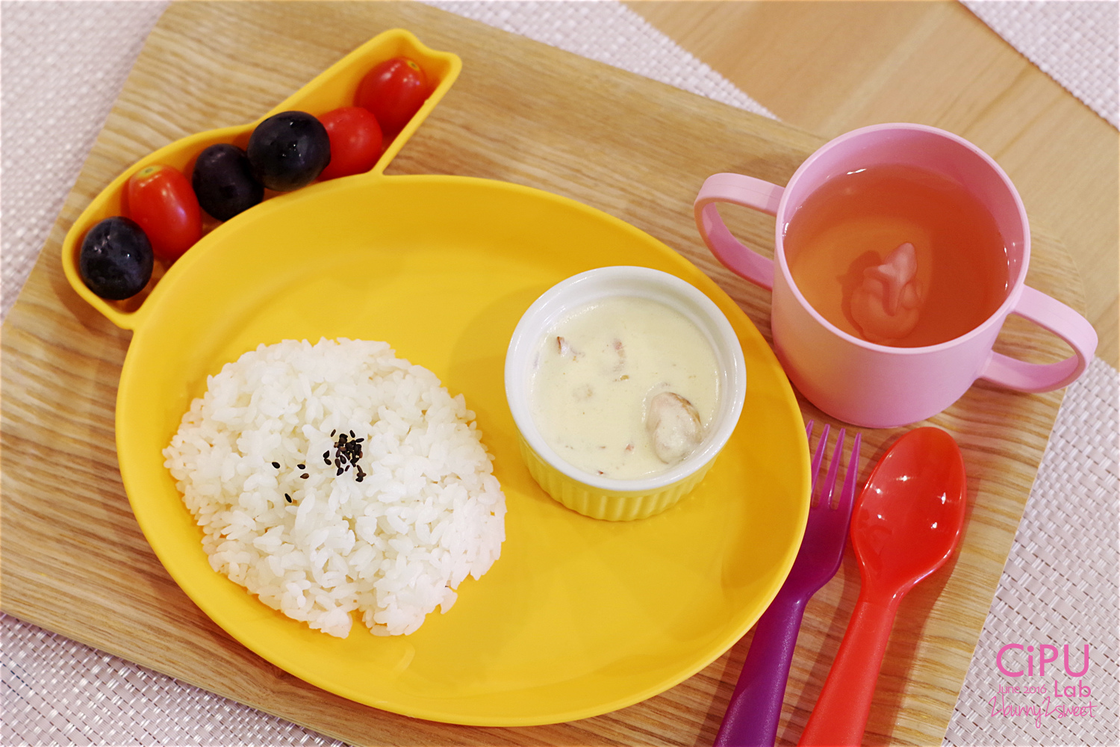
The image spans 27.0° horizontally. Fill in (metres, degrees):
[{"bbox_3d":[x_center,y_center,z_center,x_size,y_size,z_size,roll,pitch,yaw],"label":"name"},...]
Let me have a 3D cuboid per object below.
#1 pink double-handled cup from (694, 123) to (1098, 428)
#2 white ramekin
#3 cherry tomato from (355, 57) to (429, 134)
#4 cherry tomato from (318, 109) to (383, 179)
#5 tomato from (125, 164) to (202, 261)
[{"bbox_3d":[0.106,-0.028,0.748,0.134,0.073,0.078,23,71,10],"label":"pink double-handled cup"},{"bbox_3d":[0.021,0.007,0.751,0.076,0.038,0.076,0,69,1],"label":"white ramekin"},{"bbox_3d":[-0.058,-0.095,0.799,0.023,0.029,0.023,34,46,-1],"label":"cherry tomato"},{"bbox_3d":[-0.072,-0.078,0.795,0.024,0.024,0.024,0,69,1],"label":"cherry tomato"},{"bbox_3d":[-0.133,-0.054,0.785,0.023,0.034,0.023,5,37,25],"label":"tomato"}]

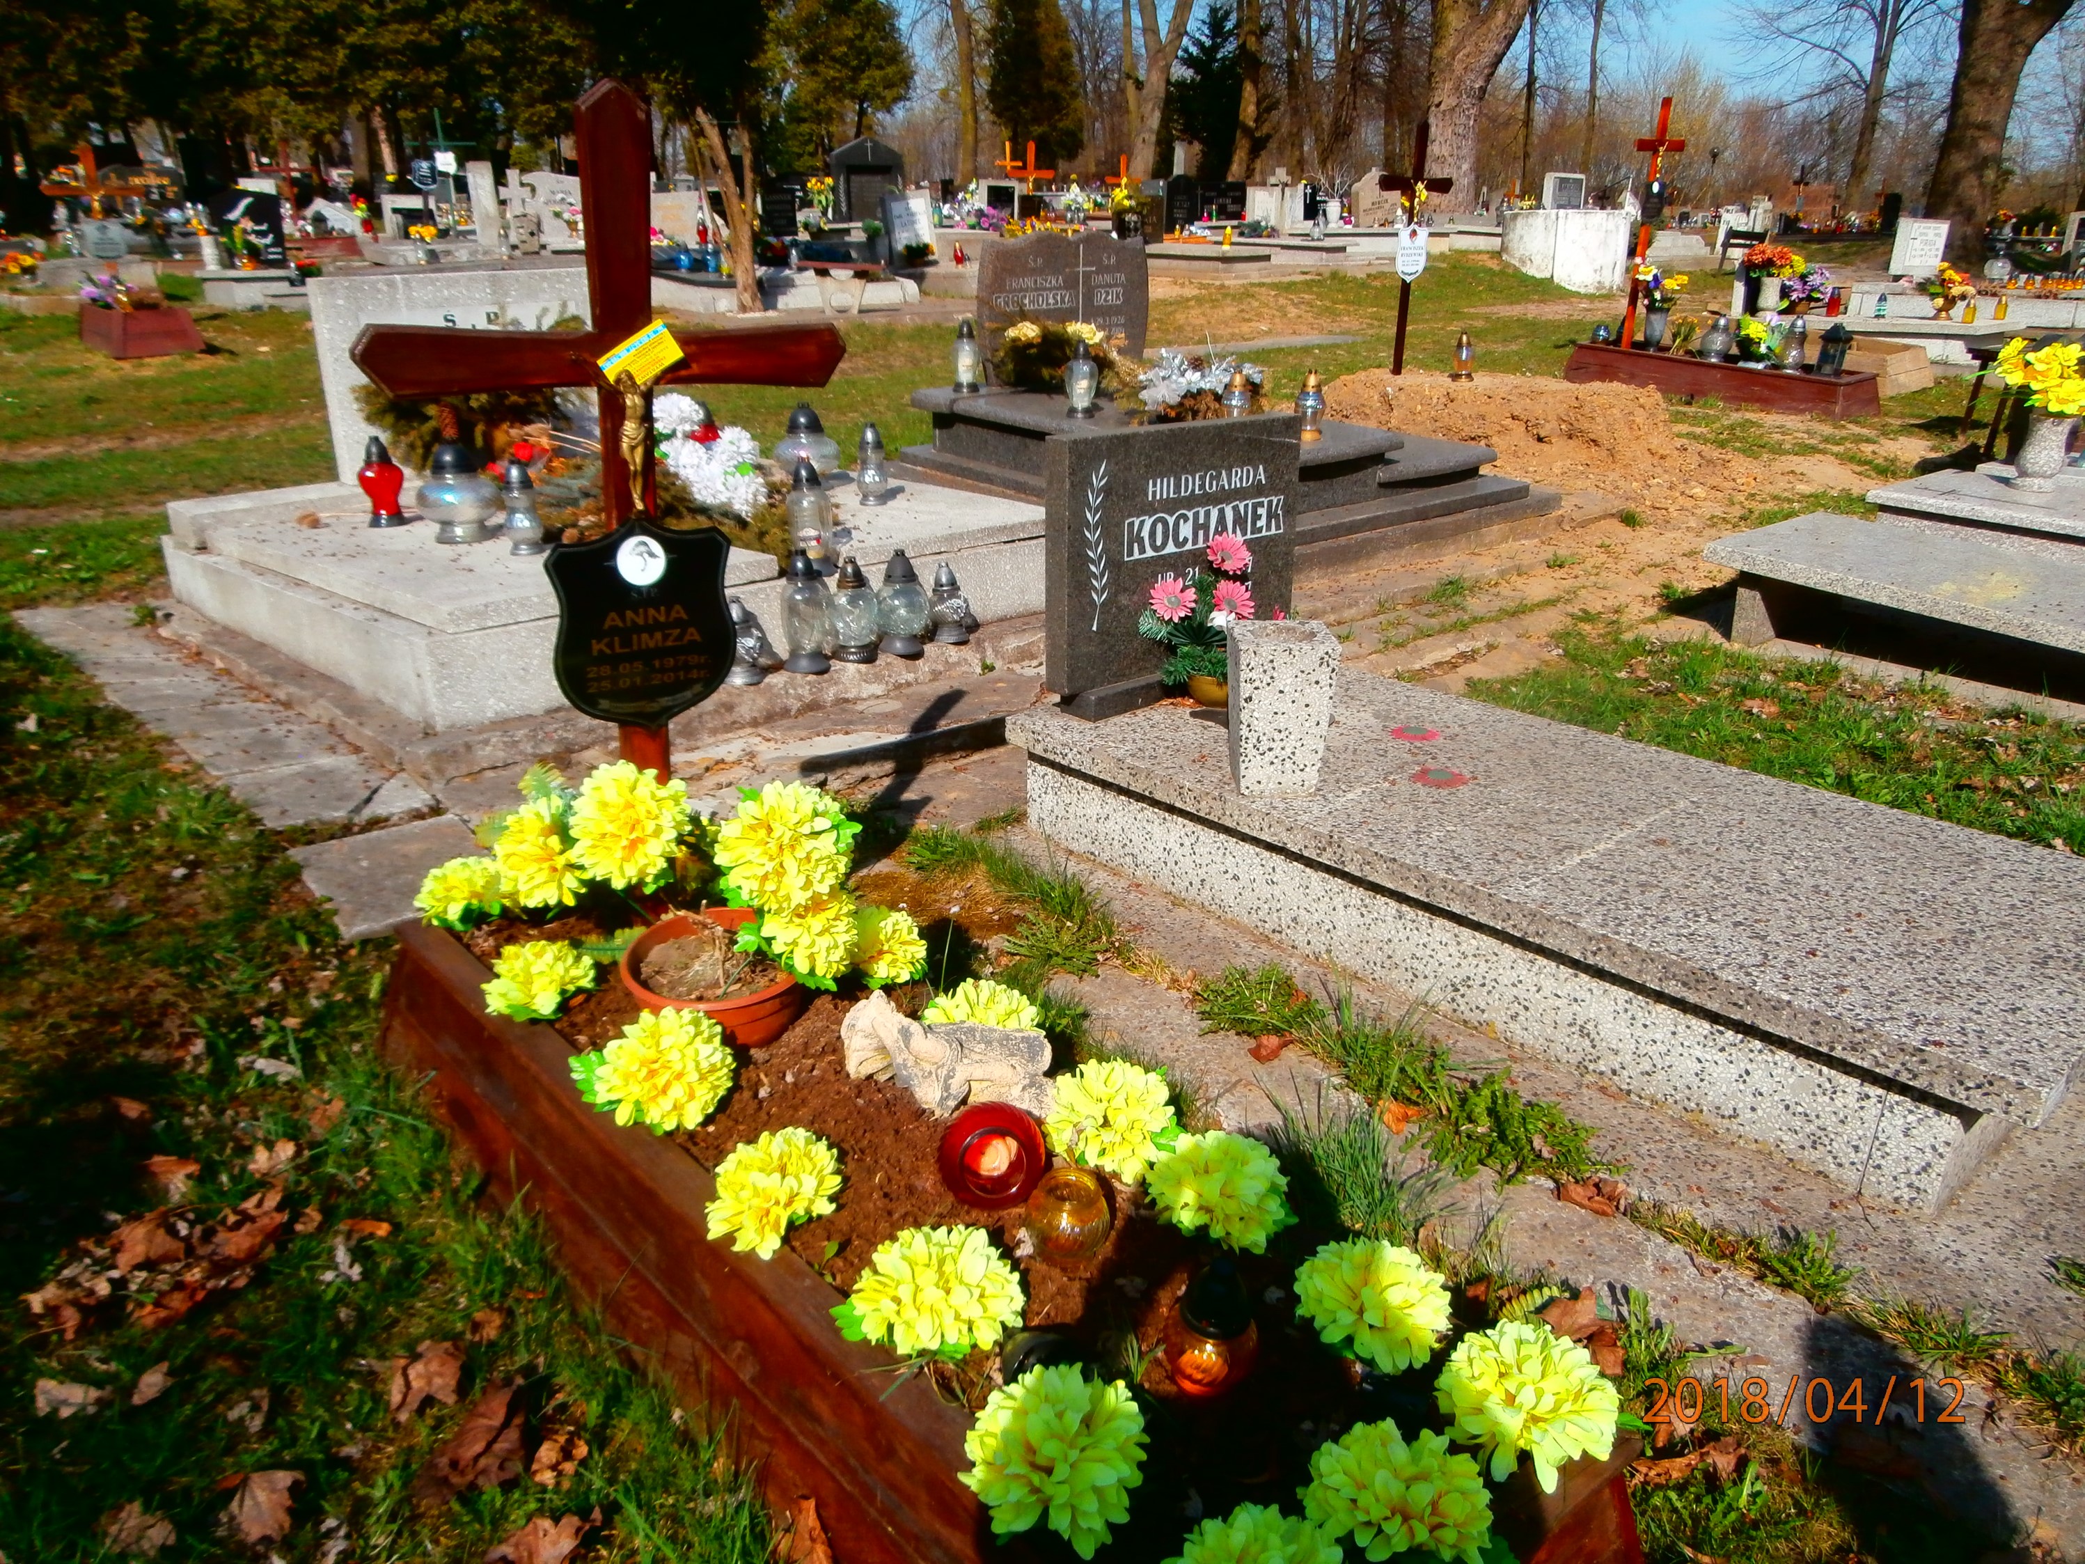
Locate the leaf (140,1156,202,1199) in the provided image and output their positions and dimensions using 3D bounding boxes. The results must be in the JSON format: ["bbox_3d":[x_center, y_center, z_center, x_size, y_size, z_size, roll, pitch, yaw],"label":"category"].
[{"bbox_3d":[-1.102,0.502,1.830,0.078,0.035,0.075,0,21,0],"label":"leaf"}]

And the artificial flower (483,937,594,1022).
[{"bbox_3d":[-0.678,0.266,1.945,0.152,0.095,0.145,0,21,0],"label":"artificial flower"}]

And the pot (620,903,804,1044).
[{"bbox_3d":[-0.427,0.281,1.892,0.236,0.125,0.236,0,21,0],"label":"pot"}]

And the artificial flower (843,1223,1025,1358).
[{"bbox_3d":[-0.100,0.476,1.353,0.165,0.095,0.150,0,21,0],"label":"artificial flower"}]

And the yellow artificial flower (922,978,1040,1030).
[{"bbox_3d":[-0.079,0.303,1.860,0.152,0.095,0.145,0,21,0],"label":"yellow artificial flower"}]

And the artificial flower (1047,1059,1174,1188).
[{"bbox_3d":[0.073,0.369,1.570,0.145,0.120,0.140,1,21,3],"label":"artificial flower"}]

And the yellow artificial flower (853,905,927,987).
[{"bbox_3d":[-0.230,0.228,2.011,0.130,0.110,0.130,0,21,0],"label":"yellow artificial flower"}]

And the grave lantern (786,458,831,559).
[{"bbox_3d":[-0.659,-0.765,4.143,0.135,0.330,0.135,0,21,0],"label":"grave lantern"}]

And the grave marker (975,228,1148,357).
[{"bbox_3d":[0.091,-2.138,6.358,0.934,0.502,0.075,-16,26,-36],"label":"grave marker"}]

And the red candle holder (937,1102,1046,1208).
[{"bbox_3d":[-0.058,0.421,1.630,0.118,0.118,0.110,0,-8,-2],"label":"red candle holder"}]

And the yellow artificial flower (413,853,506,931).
[{"bbox_3d":[-0.892,0.168,2.208,0.130,0.110,0.125,0,20,0],"label":"yellow artificial flower"}]

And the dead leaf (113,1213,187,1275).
[{"bbox_3d":[-1.071,0.554,1.735,0.085,0.050,0.090,-13,24,-31],"label":"dead leaf"}]

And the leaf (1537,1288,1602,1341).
[{"bbox_3d":[0.617,0.621,1.687,0.085,0.030,0.085,0,21,0],"label":"leaf"}]

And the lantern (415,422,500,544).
[{"bbox_3d":[-1.551,-0.800,3.850,0.215,0.315,0.215,0,21,0],"label":"lantern"}]

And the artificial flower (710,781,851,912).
[{"bbox_3d":[-0.353,0.086,1.940,0.168,0.155,0.130,-4,21,-10],"label":"artificial flower"}]

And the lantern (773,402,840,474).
[{"bbox_3d":[-0.926,-1.305,5.593,0.245,0.300,0.245,0,20,0],"label":"lantern"}]

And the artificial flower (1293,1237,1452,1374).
[{"bbox_3d":[0.315,0.500,1.380,0.142,0.105,0.142,6,22,15],"label":"artificial flower"}]

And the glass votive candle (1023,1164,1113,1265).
[{"bbox_3d":[0.026,0.438,1.470,0.090,0.090,0.090,0,21,0],"label":"glass votive candle"}]

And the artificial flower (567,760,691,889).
[{"bbox_3d":[-0.578,0.059,2.010,0.160,0.155,0.125,-6,22,-16],"label":"artificial flower"}]

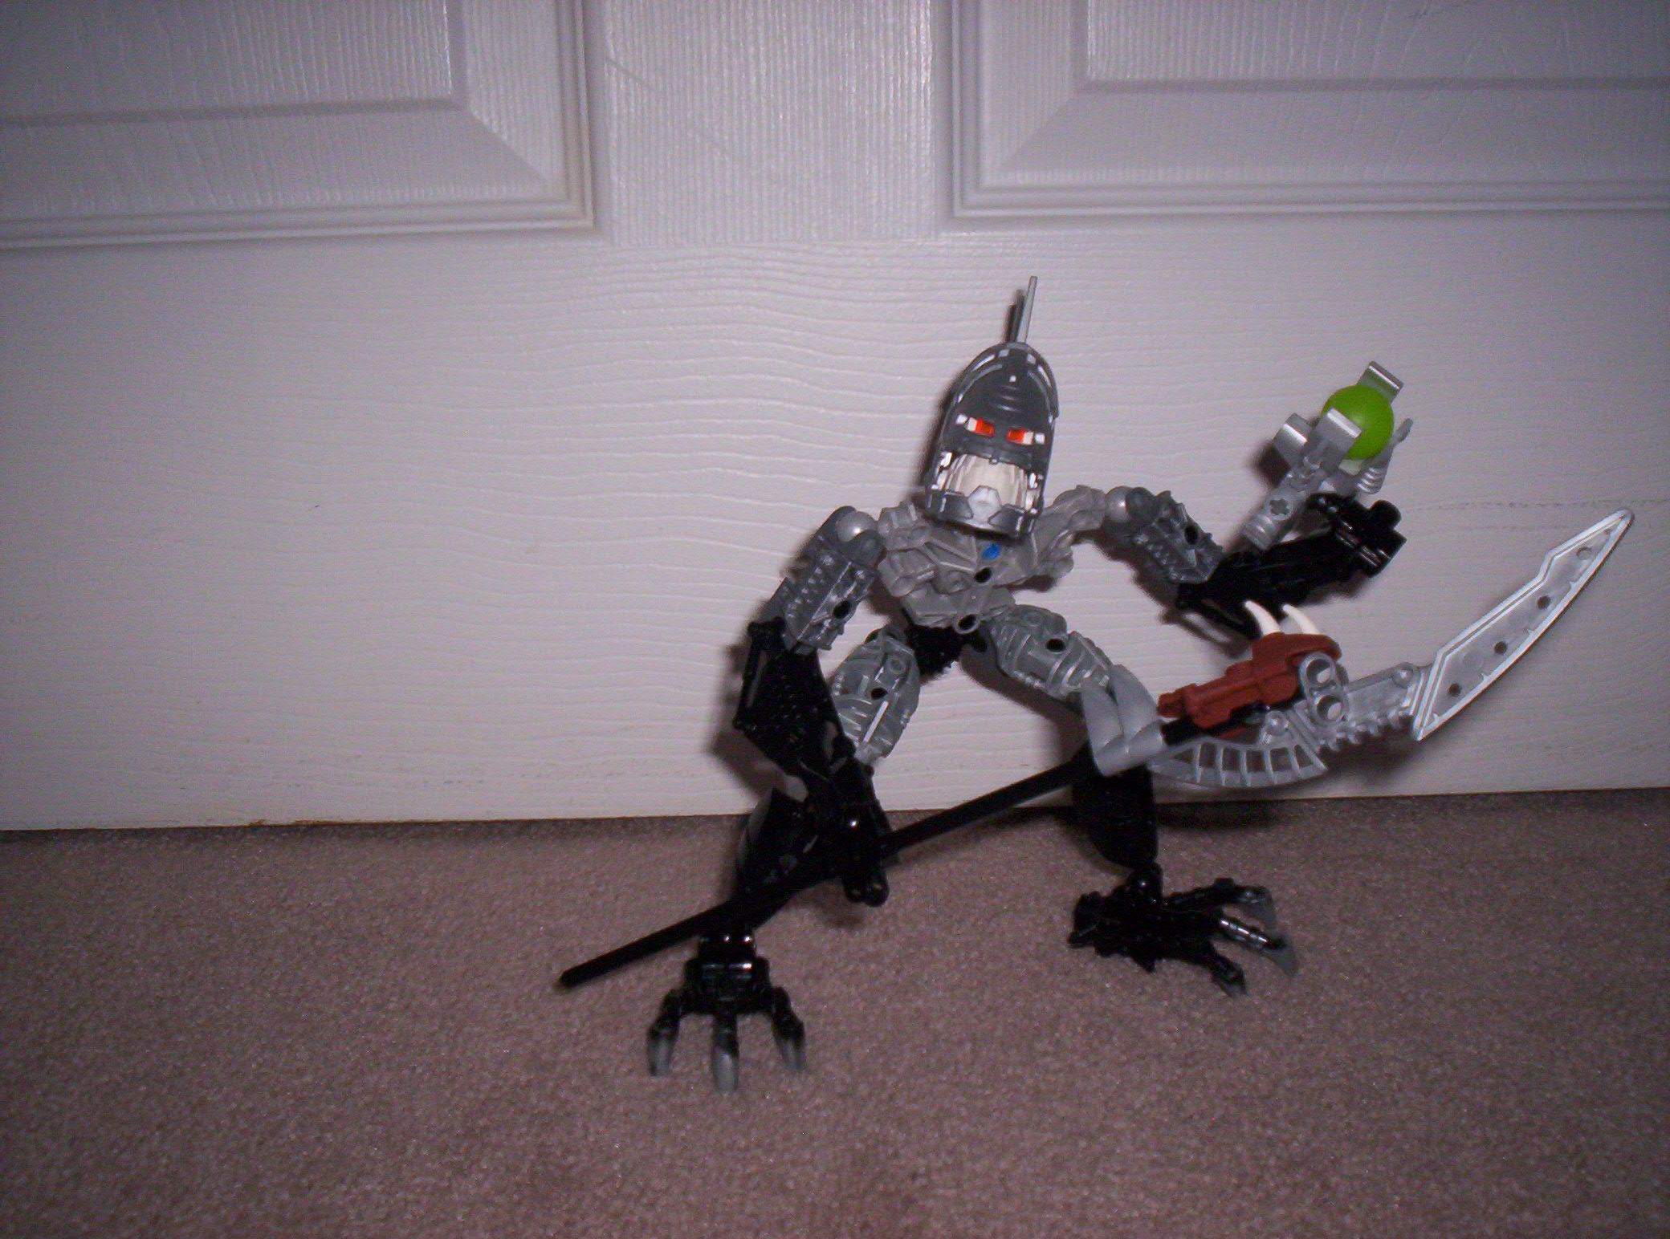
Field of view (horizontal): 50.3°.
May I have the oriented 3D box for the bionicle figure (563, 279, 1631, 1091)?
[{"bbox_3d":[0.050,0.010,0.423,0.226,0.172,0.110,-5,15,-12],"label":"bionicle figure"}]

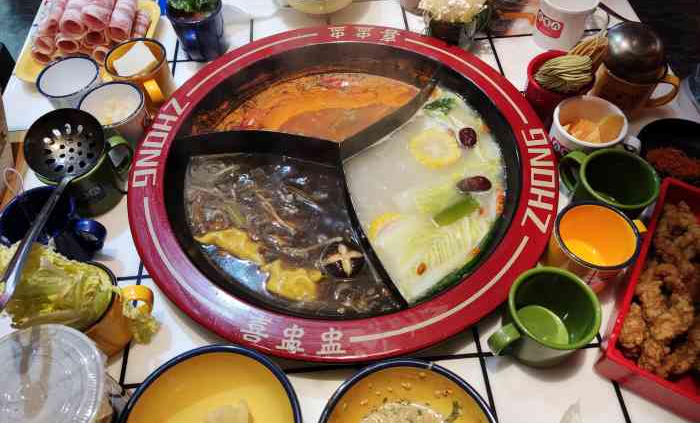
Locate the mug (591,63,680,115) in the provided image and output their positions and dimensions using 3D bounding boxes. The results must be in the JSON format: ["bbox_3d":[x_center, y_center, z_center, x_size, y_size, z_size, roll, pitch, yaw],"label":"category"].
[{"bbox_3d":[0.329,-0.146,0.587,0.091,0.061,0.070,10,58,9],"label":"mug"}]

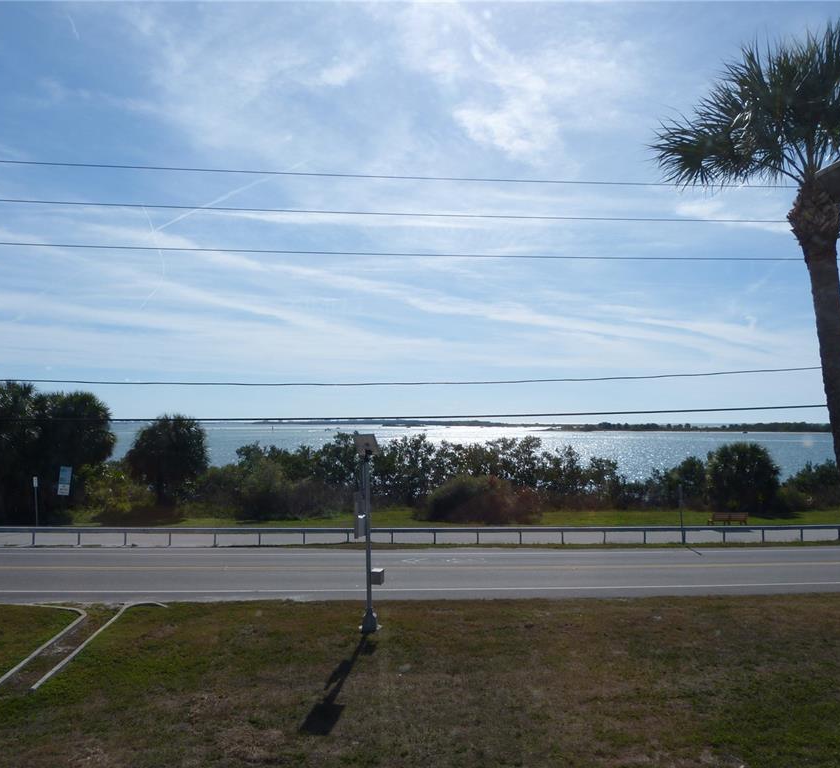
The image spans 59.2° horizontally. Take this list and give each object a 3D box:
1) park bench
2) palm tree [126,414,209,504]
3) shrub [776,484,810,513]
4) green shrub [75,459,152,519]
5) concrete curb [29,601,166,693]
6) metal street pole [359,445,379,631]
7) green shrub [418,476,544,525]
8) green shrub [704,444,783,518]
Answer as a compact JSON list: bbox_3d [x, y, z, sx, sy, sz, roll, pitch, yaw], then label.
[{"bbox_3d":[16.272,7.106,39.021,1.900,0.800,0.650,0,-3,-5],"label":"park bench"},{"bbox_3d":[-15.585,4.818,45.652,4.900,5.750,4.800,0,-3,-5],"label":"palm tree"},{"bbox_3d":[22.883,7.024,45.344,2.000,1.650,1.800,0,-3,-5],"label":"shrub"},{"bbox_3d":[-17.987,6.060,43.781,4.300,3.050,3.300,0,-3,-5],"label":"green shrub"},{"bbox_3d":[-7.767,6.289,18.509,1.200,0.330,6.900,0,-3,-5],"label":"concrete curb"},{"bbox_3d":[-1.286,4.036,18.923,0.400,4.650,0.400,0,-3,-5],"label":"metal street pole"},{"bbox_3d":[3.384,6.327,41.365,6.200,2.450,4.000,0,-3,-5],"label":"green shrub"},{"bbox_3d":[19.607,5.710,44.911,4.200,4.200,4.000,0,-3,-5],"label":"green shrub"}]

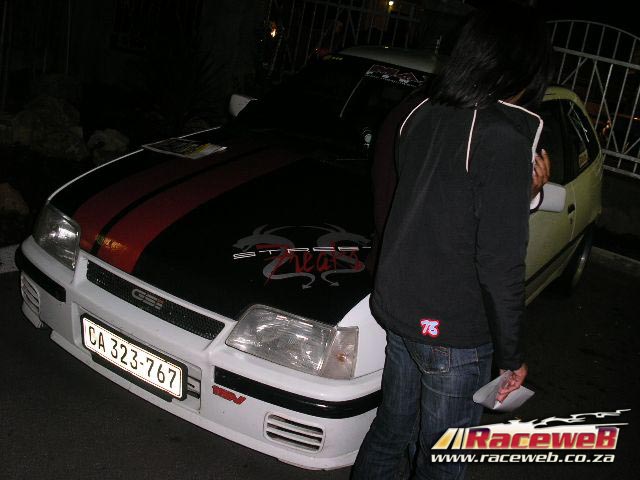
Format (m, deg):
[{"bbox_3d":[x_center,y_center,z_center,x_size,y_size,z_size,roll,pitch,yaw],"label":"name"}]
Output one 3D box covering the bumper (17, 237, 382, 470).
[{"bbox_3d":[-0.514,0.341,2.519,1.620,0.430,0.460,20,21,28],"label":"bumper"}]

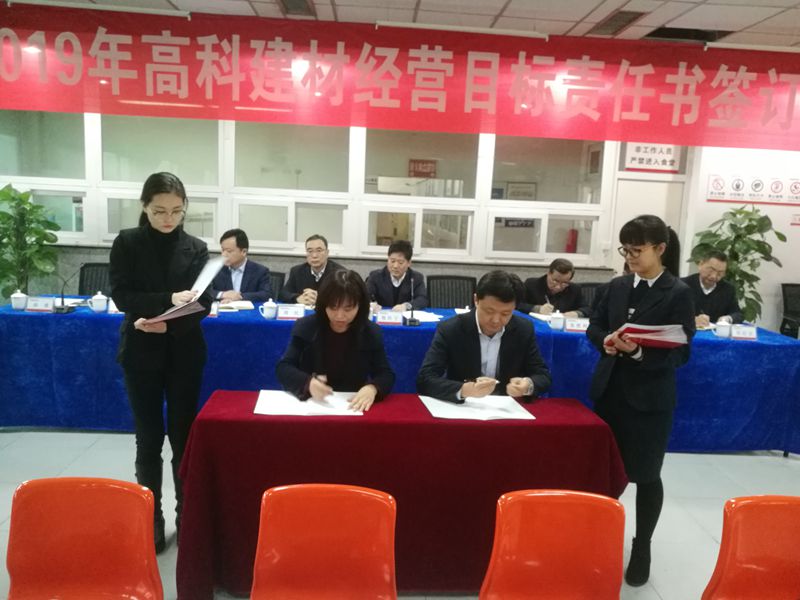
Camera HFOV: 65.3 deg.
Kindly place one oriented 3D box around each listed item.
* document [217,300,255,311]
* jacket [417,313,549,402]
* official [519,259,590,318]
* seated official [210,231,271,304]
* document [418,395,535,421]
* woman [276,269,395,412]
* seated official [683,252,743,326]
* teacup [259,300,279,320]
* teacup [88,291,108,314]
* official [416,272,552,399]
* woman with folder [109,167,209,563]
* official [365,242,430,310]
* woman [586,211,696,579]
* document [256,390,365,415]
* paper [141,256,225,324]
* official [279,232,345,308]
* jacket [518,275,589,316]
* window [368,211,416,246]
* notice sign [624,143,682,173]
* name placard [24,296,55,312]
[{"bbox_3d":[-1.195,0.036,4.517,0.300,0.030,0.230,2,8,-4],"label":"document"},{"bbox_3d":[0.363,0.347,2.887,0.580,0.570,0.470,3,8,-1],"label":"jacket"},{"bbox_3d":[1.223,0.265,5.044,0.540,1.230,0.740,3,8,-1],"label":"official"},{"bbox_3d":[-1.293,0.098,5.119,0.520,1.350,0.680,2,9,-6],"label":"seated official"},{"bbox_3d":[0.314,0.437,2.588,0.420,0.012,0.297,2,8,-7],"label":"document"},{"bbox_3d":[-0.299,0.507,2.868,0.520,1.300,0.700,2,9,-3],"label":"woman"},{"bbox_3d":[2.416,0.282,5.050,0.530,1.320,0.730,3,8,2],"label":"seated official"},{"bbox_3d":[-0.915,0.060,4.341,0.125,0.137,0.095,2,9,-3],"label":"teacup"},{"bbox_3d":[-2.098,0.005,4.339,0.132,0.137,0.100,2,9,-3],"label":"teacup"},{"bbox_3d":[0.373,0.519,2.931,0.600,1.320,0.700,3,9,0],"label":"official"},{"bbox_3d":[-1.037,0.296,2.761,0.440,1.680,0.380,-1,9,-22],"label":"woman with folder"},{"bbox_3d":[-0.035,0.179,5.004,0.500,1.300,0.750,2,8,-4],"label":"official"},{"bbox_3d":[0.993,0.427,2.644,0.440,1.570,0.340,11,11,43],"label":"woman"},{"bbox_3d":[-0.384,0.427,2.619,0.420,0.010,0.300,2,9,-6],"label":"document"},{"bbox_3d":[-0.819,-0.037,2.333,0.310,0.250,0.240,1,8,-15],"label":"paper"},{"bbox_3d":[-0.729,0.129,5.150,0.530,1.330,0.680,2,9,-3],"label":"official"},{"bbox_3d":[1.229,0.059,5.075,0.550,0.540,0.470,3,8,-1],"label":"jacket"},{"bbox_3d":[-0.074,-0.798,7.014,0.540,0.400,0.040,2,9,-3],"label":"window"},{"bbox_3d":[2.886,-1.641,7.078,0.600,0.360,0.015,2,8,-4],"label":"notice sign"},{"bbox_3d":[-2.431,0.024,4.225,0.200,0.100,0.070,2,9,-5],"label":"name placard"}]

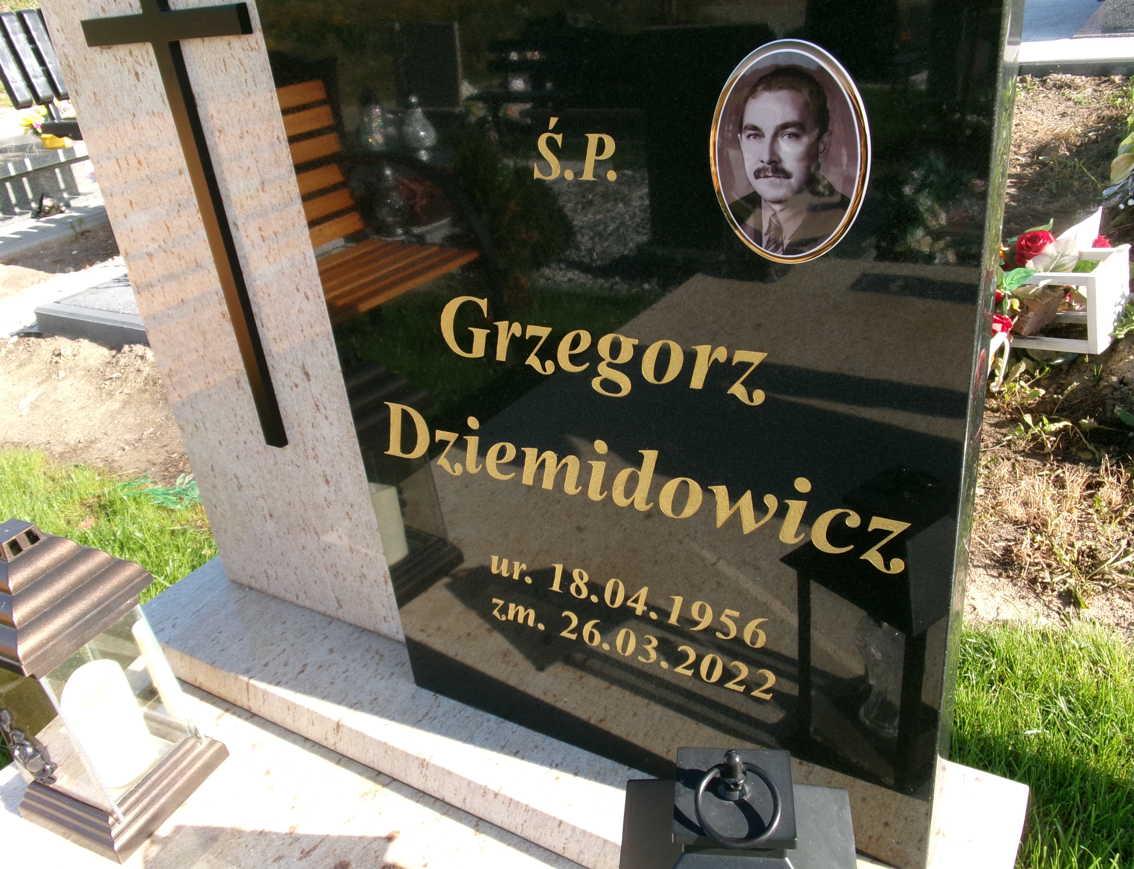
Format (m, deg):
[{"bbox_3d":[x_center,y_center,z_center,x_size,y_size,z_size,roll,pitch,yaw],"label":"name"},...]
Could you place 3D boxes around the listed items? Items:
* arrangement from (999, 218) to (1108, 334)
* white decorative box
[{"bbox_3d":[1.159,-0.374,2.257,0.200,0.210,0.270,-27,33,-35],"label":"arrangement"},{"bbox_3d":[1.183,-0.328,2.267,0.198,0.187,0.260,-32,28,-33],"label":"white decorative box"}]

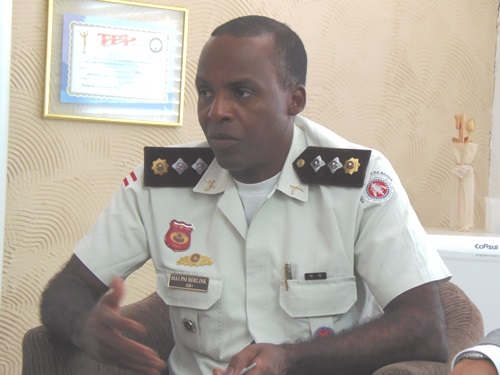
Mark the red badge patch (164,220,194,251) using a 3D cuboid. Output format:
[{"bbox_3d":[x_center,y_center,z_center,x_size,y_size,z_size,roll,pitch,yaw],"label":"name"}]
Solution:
[{"bbox_3d":[-0.111,0.077,2.260,0.044,0.050,0.006,11,-13,16],"label":"red badge patch"}]

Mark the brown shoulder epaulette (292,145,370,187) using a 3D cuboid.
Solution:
[{"bbox_3d":[0.129,-0.033,2.270,0.137,0.062,0.012,2,-22,30],"label":"brown shoulder epaulette"}]

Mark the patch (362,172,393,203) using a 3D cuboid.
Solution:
[{"bbox_3d":[0.199,0.001,2.230,0.049,0.050,0.006,-22,-19,-16],"label":"patch"}]

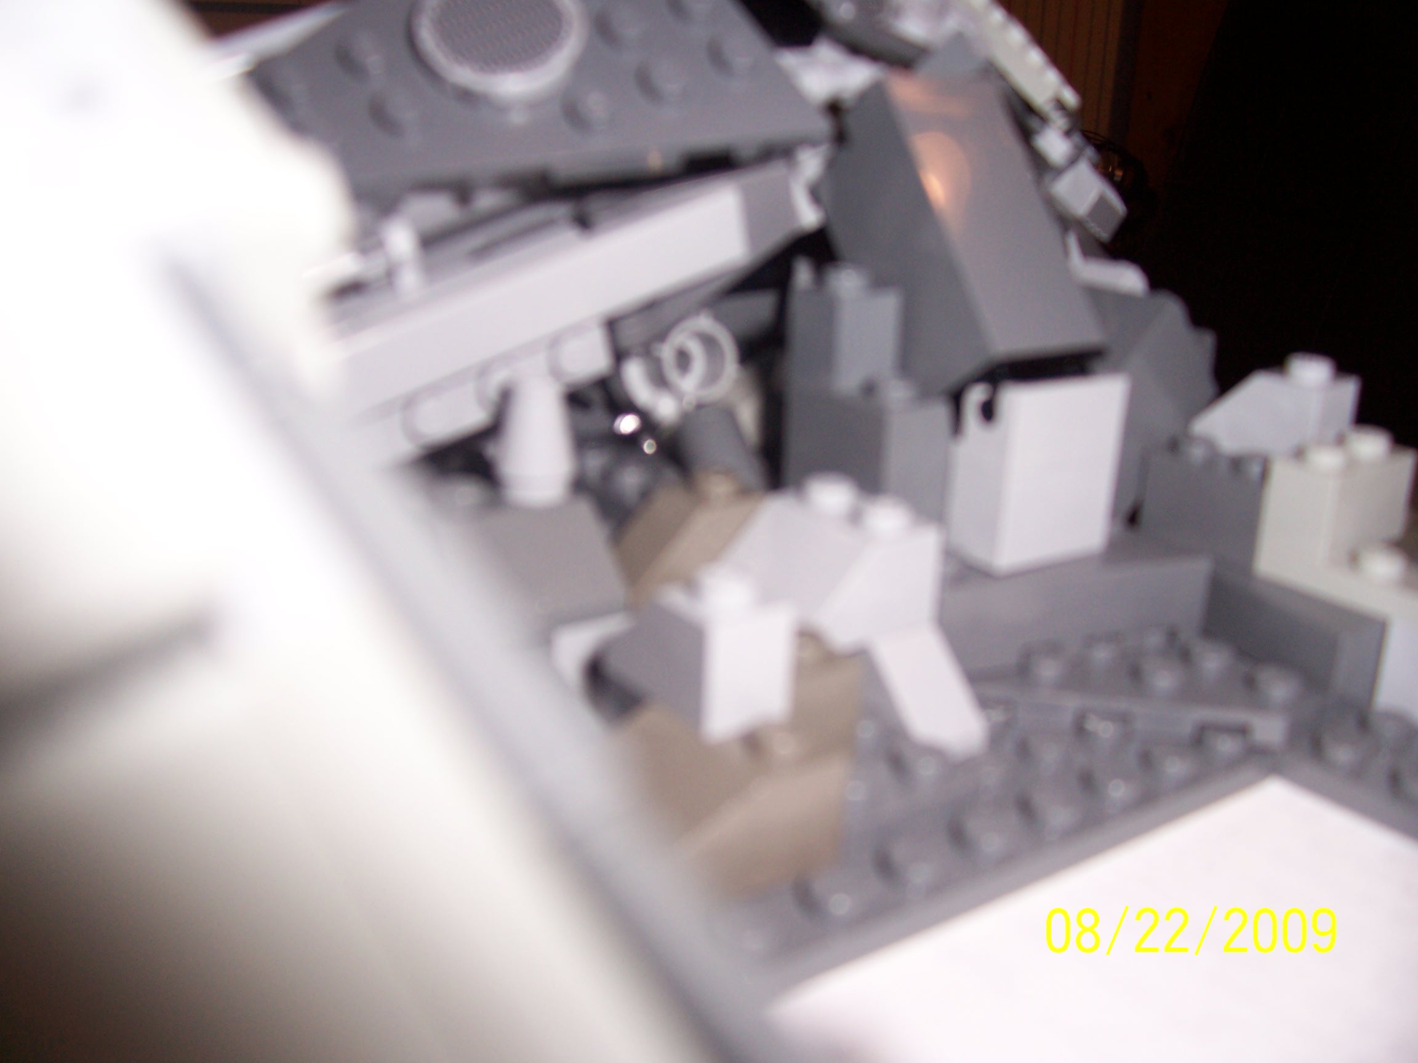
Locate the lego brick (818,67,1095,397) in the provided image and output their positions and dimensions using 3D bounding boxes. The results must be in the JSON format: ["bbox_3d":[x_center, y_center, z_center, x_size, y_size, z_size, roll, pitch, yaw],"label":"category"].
[{"bbox_3d":[0.025,-0.030,0.145,0.016,0.030,0.016,-11,-13,-33],"label":"lego brick"}]

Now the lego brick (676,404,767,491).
[{"bbox_3d":[-0.001,-0.010,0.173,0.008,0.011,0.016,-12,23,-33],"label":"lego brick"}]

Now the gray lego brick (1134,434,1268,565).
[{"bbox_3d":[0.061,-0.005,0.160,0.016,0.011,0.016,-14,24,-32],"label":"gray lego brick"}]

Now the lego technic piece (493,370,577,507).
[{"bbox_3d":[-0.018,-0.009,0.143,0.008,0.011,0.008,1,19,0],"label":"lego technic piece"}]

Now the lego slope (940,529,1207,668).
[{"bbox_3d":[0.035,0.008,0.147,0.032,0.010,0.016,-10,22,-28],"label":"lego slope"}]

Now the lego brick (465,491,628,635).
[{"bbox_3d":[-0.019,0.002,0.141,0.016,0.011,0.016,-12,23,-33],"label":"lego brick"}]

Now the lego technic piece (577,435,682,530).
[{"bbox_3d":[-0.010,-0.005,0.175,0.012,0.010,0.015,-12,23,-33],"label":"lego technic piece"}]

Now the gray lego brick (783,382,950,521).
[{"bbox_3d":[0.016,-0.010,0.140,0.008,0.012,0.016,-11,21,-33],"label":"gray lego brick"}]

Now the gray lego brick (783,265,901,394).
[{"bbox_3d":[0.014,-0.021,0.143,0.008,0.011,0.008,-12,23,-33],"label":"gray lego brick"}]

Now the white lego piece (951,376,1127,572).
[{"bbox_3d":[0.034,-0.007,0.145,0.016,0.019,0.008,-12,23,-33],"label":"white lego piece"}]

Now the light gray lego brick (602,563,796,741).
[{"bbox_3d":[-0.002,0.008,0.113,0.008,0.011,0.016,-11,21,-33],"label":"light gray lego brick"}]

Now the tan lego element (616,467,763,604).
[{"bbox_3d":[-0.003,0.001,0.135,0.016,0.011,0.008,-11,21,-33],"label":"tan lego element"}]

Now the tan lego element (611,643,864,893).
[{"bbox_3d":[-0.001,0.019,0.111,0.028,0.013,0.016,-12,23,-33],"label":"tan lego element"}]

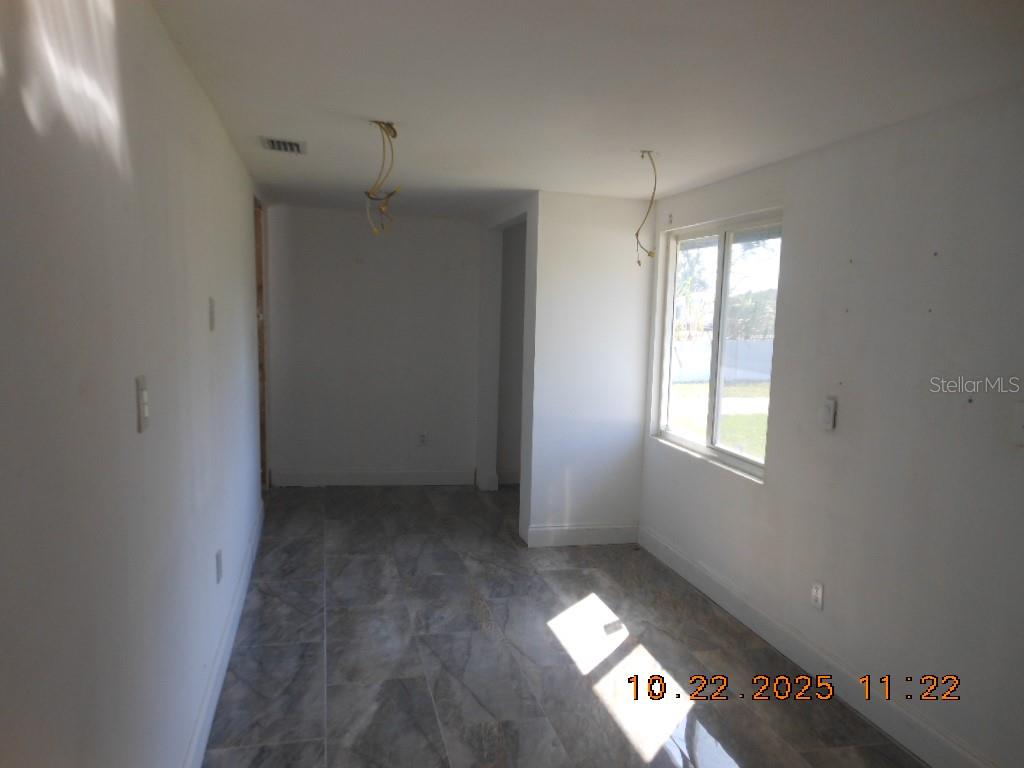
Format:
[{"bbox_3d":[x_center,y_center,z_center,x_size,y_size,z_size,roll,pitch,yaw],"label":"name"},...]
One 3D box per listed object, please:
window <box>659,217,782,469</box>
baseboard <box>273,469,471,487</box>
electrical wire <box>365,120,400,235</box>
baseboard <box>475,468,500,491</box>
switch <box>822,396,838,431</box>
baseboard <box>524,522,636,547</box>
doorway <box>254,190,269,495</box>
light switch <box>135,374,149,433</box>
[{"bbox_3d":[1.206,-0.256,4.395,0.090,1.360,1.310,0,6,-14],"label":"window"},{"bbox_3d":[-1.231,0.850,6.668,1.820,0.148,0.018,0,6,-14],"label":"baseboard"},{"bbox_3d":[-0.546,-0.859,3.102,0.140,0.455,0.120,0,6,-14],"label":"electrical wire"},{"bbox_3d":[-0.218,0.884,6.636,0.200,0.145,0.020,0,6,-14],"label":"baseboard"},{"bbox_3d":[1.414,0.139,3.303,0.015,0.135,0.085,0,6,-14],"label":"switch"},{"bbox_3d":[0.515,1.067,5.173,0.831,0.142,0.018,0,6,-14],"label":"baseboard"},{"bbox_3d":[-2.027,-0.192,5.861,0.130,2.350,0.820,0,6,-14],"label":"doorway"},{"bbox_3d":[-0.808,0.044,1.619,0.012,0.122,0.075,0,6,-14],"label":"light switch"}]

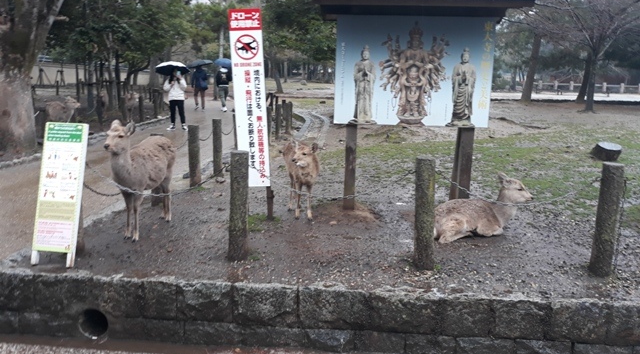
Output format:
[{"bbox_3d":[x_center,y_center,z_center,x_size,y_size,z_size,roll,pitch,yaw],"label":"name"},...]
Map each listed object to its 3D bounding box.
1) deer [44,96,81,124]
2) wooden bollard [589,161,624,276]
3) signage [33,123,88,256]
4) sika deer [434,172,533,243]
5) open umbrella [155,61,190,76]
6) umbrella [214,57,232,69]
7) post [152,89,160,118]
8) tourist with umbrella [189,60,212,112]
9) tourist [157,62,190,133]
[{"bbox_3d":[-6.439,-1.652,12.423,0.980,0.715,0.412,5,12,17],"label":"deer"},{"bbox_3d":[2.180,0.318,3.780,0.163,0.862,0.163,8,14,30],"label":"wooden bollard"},{"bbox_3d":[-2.008,0.121,3.860,0.323,1.068,0.372,2,12,5],"label":"signage"},{"bbox_3d":[1.423,0.236,4.372,0.840,0.530,0.360,-1,11,-14],"label":"sika deer"},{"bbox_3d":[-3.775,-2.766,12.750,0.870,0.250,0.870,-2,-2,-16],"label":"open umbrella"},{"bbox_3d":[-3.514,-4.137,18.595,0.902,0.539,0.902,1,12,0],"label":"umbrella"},{"bbox_3d":[-4.781,-2.112,14.509,0.145,0.780,0.145,-2,11,-18],"label":"post"},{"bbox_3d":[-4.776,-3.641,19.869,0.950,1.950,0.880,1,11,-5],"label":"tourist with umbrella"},{"bbox_3d":[-3.728,-2.041,12.573,0.840,1.690,0.800,-2,11,-16],"label":"tourist"}]

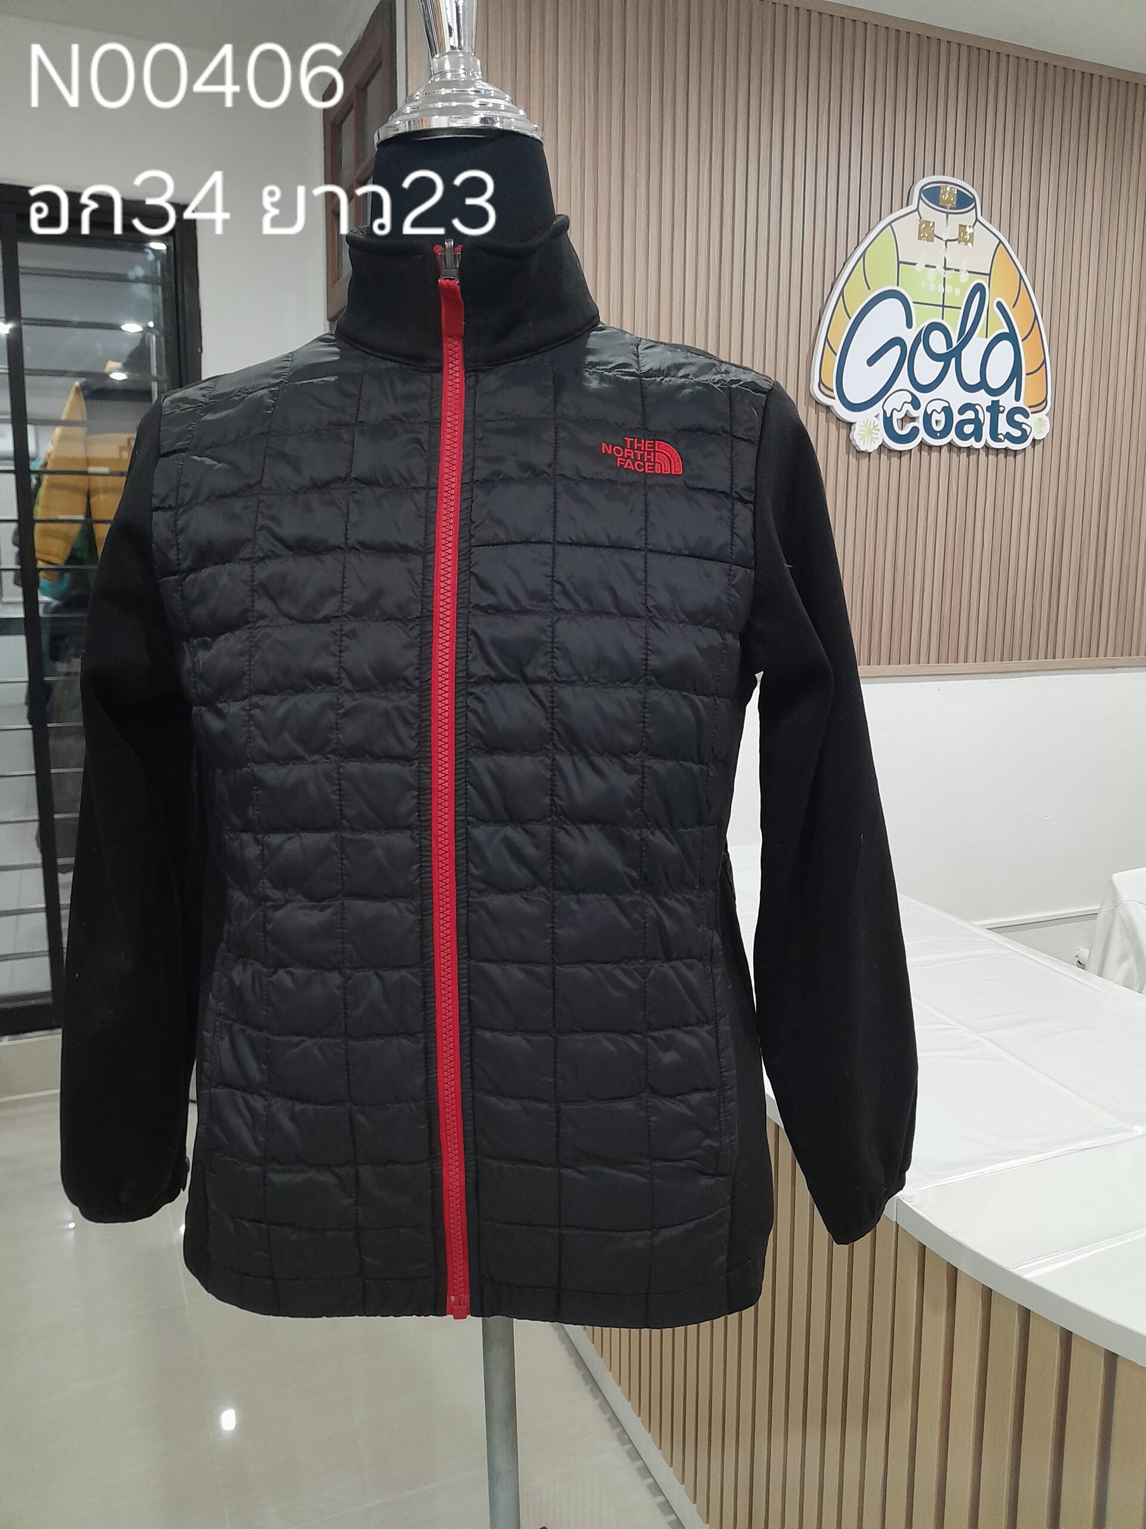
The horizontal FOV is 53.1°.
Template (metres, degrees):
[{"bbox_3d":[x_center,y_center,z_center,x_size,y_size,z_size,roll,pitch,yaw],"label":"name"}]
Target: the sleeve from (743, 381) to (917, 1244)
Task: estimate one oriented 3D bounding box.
[{"bbox_3d":[0.161,0.040,0.730,0.100,0.550,0.150,-4,8,5],"label":"sleeve"}]

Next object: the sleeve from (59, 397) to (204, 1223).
[{"bbox_3d":[-0.288,0.040,0.765,0.095,0.550,0.150,5,8,5],"label":"sleeve"}]

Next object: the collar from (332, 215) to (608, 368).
[{"bbox_3d":[-0.064,-0.284,0.700,0.162,0.110,0.148,0,8,0],"label":"collar"}]

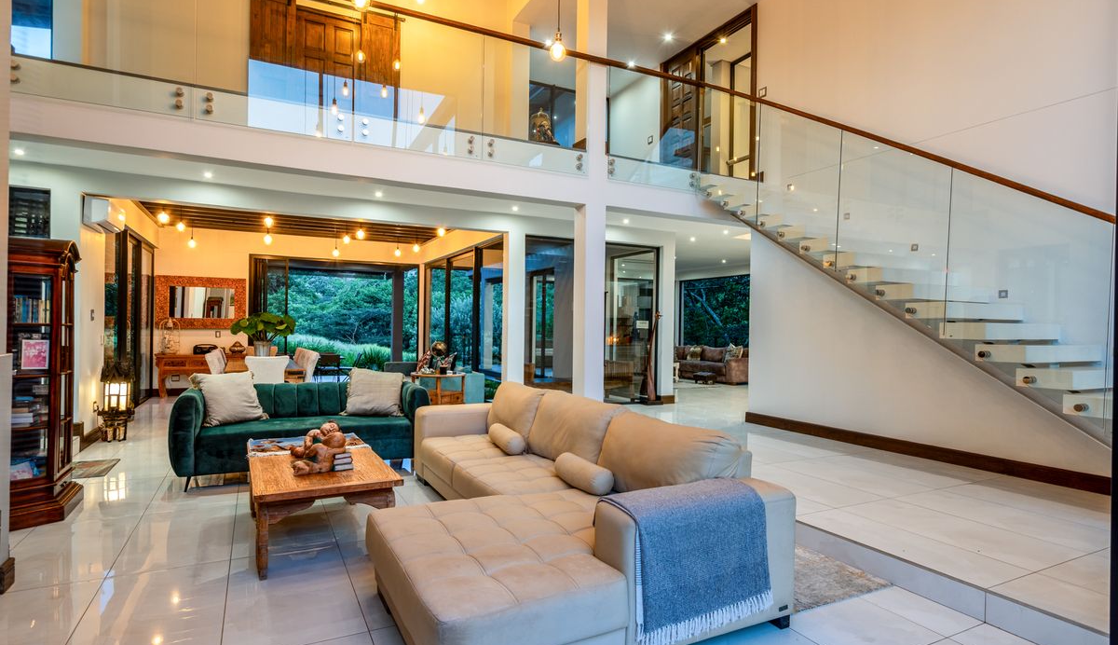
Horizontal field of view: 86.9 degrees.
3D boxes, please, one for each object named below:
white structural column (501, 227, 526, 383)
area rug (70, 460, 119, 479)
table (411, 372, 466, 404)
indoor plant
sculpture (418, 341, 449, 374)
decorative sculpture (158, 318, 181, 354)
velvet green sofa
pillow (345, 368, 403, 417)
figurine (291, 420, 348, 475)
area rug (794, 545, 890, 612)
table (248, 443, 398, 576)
[{"bbox_3d":[-0.638,0.053,8.280,0.270,2.640,0.270,1,0,-27],"label":"white structural column"},{"bbox_3d":[-4.458,1.377,5.538,0.470,0.012,0.760,1,0,-27],"label":"area rug"},{"bbox_3d":[-1.649,1.052,8.008,0.700,0.720,0.700,1,0,-27],"label":"table"},{"bbox_3d":[-4.303,0.223,8.583,0.870,0.770,0.800,1,0,-27],"label":"indoor plant"},{"bbox_3d":[-1.677,0.457,7.956,0.430,0.450,0.280,1,0,-27],"label":"sculpture"},{"bbox_3d":[-7.063,0.248,10.714,0.320,0.660,0.280,1,0,-27],"label":"decorative sculpture"},{"bbox_3d":[-2.384,1.004,5.637,2.180,0.800,0.880,1,0,-24],"label":"velvet green sofa"},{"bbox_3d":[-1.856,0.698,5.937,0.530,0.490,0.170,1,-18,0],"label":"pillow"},{"bbox_3d":[-1.519,0.779,3.753,0.350,0.290,0.250,1,0,-16],"label":"figurine"},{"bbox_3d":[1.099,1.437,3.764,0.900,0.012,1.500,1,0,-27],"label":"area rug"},{"bbox_3d":[-1.641,1.167,4.007,0.790,0.490,1.620,1,0,-27],"label":"table"}]

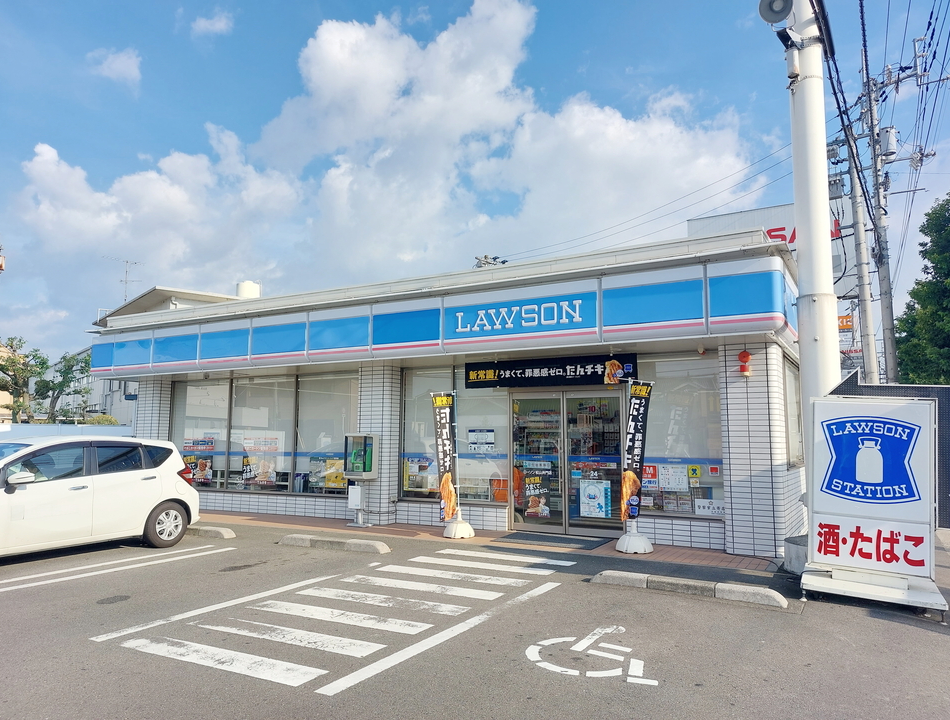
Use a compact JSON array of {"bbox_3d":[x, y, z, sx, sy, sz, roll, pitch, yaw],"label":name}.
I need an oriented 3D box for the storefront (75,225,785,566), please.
[{"bbox_3d":[-0.172,1.182,14.642,13.460,4.010,9.000,-4,-8,28],"label":"storefront"}]

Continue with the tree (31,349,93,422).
[{"bbox_3d":[-12.378,1.748,19.744,2.000,4.100,2.000,-4,-8,28],"label":"tree"}]

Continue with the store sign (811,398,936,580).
[{"bbox_3d":[3.694,1.158,6.226,1.000,1.580,0.250,0,-6,29],"label":"store sign"}]

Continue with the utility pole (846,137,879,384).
[{"bbox_3d":[8.320,-0.844,14.057,0.330,8.290,0.330,-4,-8,28],"label":"utility pole"}]

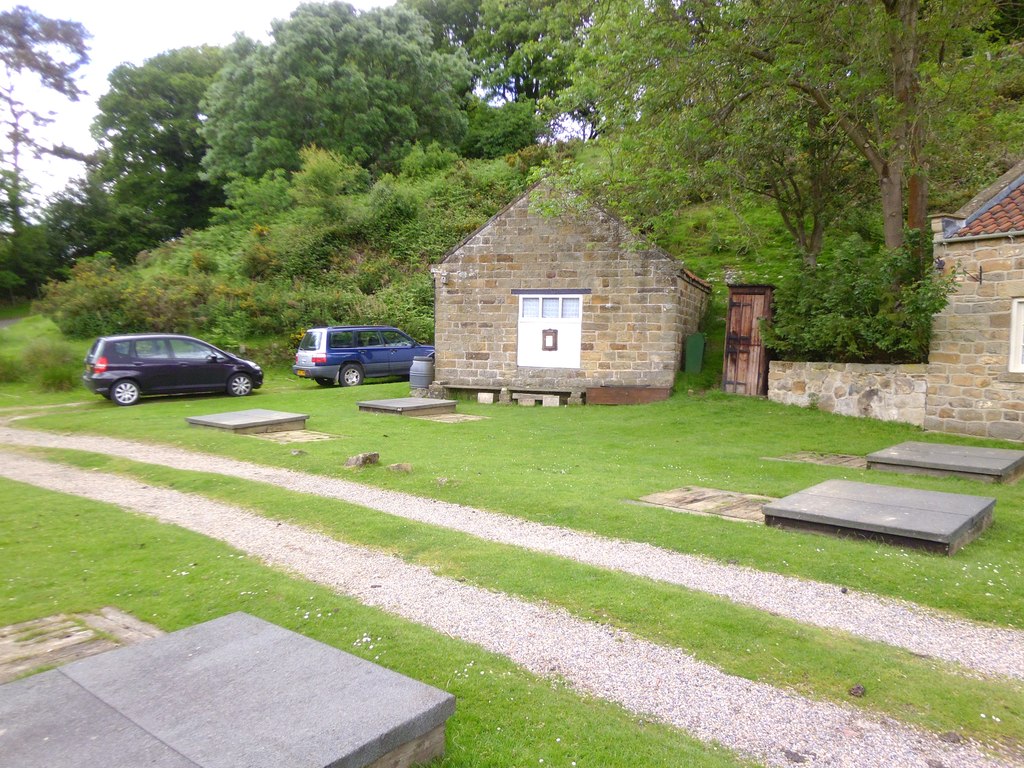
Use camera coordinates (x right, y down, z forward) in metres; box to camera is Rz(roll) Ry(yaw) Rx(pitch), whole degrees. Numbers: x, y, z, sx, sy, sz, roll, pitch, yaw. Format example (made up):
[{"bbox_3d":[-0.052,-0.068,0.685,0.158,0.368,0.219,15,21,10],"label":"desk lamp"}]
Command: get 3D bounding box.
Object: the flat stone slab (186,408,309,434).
[{"bbox_3d":[-4.588,0.643,13.363,1.440,0.150,1.500,5,7,38],"label":"flat stone slab"}]

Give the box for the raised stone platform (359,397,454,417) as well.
[{"bbox_3d":[-2.179,0.457,16.084,1.440,0.170,1.500,4,6,43],"label":"raised stone platform"}]

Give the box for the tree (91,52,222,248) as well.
[{"bbox_3d":[-21.313,-14.323,48.000,9.200,12.600,9.200,-1,5,-17],"label":"tree"}]

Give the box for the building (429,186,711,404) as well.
[{"bbox_3d":[2.055,-2.402,20.764,5.750,5.100,7.000,2,4,19],"label":"building"}]

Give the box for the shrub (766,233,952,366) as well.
[{"bbox_3d":[6.314,-1.353,14.113,2.900,2.500,2.200,4,5,37],"label":"shrub"}]

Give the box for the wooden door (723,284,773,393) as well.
[{"bbox_3d":[4.838,-0.883,15.800,0.900,2.250,0.120,2,4,23],"label":"wooden door"}]

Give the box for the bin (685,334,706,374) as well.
[{"bbox_3d":[4.473,-0.721,18.800,0.520,1.050,0.600,4,6,40],"label":"bin"}]

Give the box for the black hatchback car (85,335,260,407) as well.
[{"bbox_3d":[-7.710,-0.406,17.796,3.840,1.525,1.680,-5,6,-39],"label":"black hatchback car"}]

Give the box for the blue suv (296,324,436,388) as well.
[{"bbox_3d":[-4.067,-0.913,22.212,1.740,1.580,4.450,6,8,42],"label":"blue suv"}]

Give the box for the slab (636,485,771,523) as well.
[{"bbox_3d":[1.974,1.123,7.288,1.080,0.050,1.080,3,5,42],"label":"slab"}]

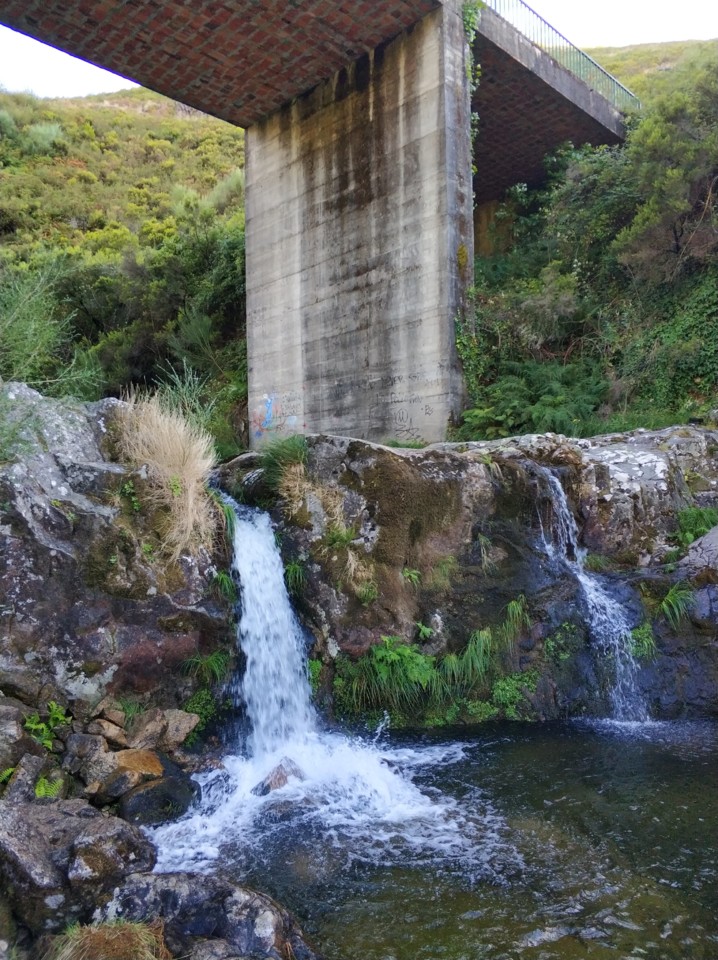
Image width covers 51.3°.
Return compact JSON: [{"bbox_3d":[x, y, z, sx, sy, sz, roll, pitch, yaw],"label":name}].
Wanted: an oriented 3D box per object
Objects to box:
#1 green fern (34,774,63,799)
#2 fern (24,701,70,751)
[{"bbox_3d":[-1.862,1.844,4.500,0.180,0.120,0.150,-1,2,-23],"label":"green fern"},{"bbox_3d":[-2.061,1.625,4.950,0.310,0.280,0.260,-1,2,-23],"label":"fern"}]

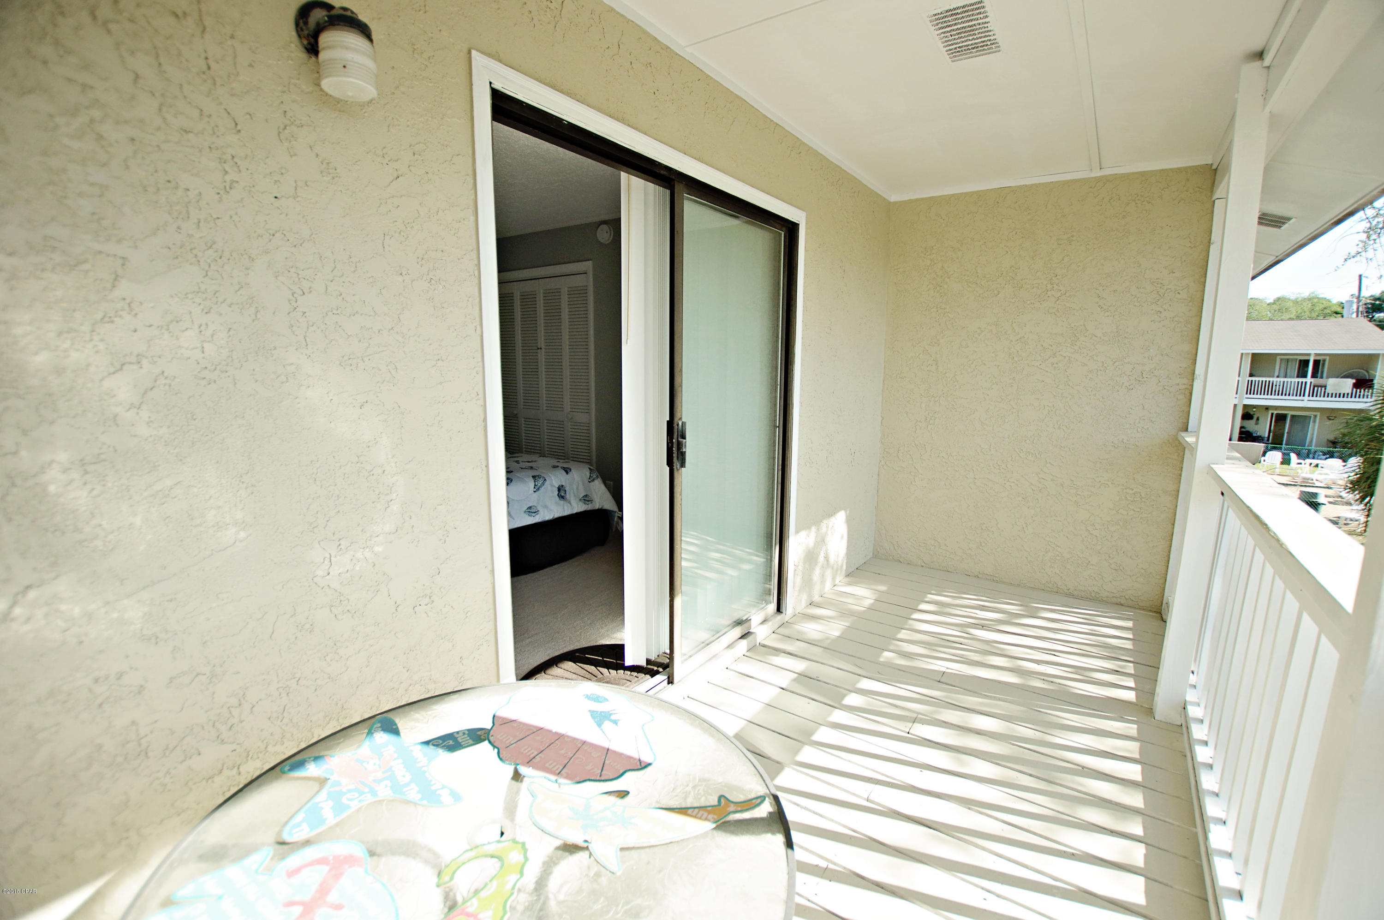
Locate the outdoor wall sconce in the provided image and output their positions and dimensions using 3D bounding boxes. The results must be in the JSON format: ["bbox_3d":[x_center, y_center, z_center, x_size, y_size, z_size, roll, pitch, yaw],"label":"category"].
[{"bbox_3d":[-0.679,-0.815,1.118,0.133,0.191,0.120,7,11,37],"label":"outdoor wall sconce"}]

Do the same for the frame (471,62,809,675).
[{"bbox_3d":[-0.032,-0.088,2.277,0.130,2.055,1.788,7,11,37],"label":"frame"}]

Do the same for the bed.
[{"bbox_3d":[-1.878,0.305,4.259,2.034,0.650,1.548,7,11,37],"label":"bed"}]

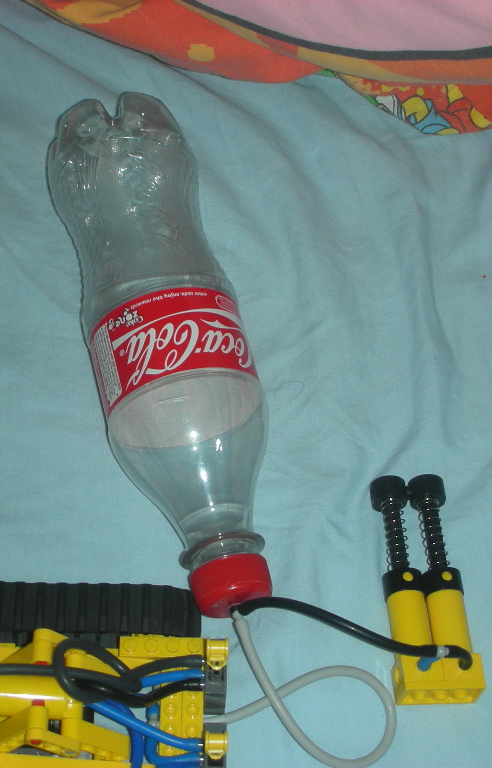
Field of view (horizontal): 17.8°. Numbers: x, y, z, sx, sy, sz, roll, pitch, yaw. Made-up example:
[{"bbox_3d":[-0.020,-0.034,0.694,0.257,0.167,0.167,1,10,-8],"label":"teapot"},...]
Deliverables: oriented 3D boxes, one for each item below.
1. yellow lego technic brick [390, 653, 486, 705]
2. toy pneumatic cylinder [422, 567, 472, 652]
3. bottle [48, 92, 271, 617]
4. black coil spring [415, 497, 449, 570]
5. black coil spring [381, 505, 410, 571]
[{"bbox_3d":[0.075,0.114,0.608,0.032,0.016,0.014,1,58,-11],"label":"yellow lego technic brick"},{"bbox_3d":[0.080,0.093,0.623,0.016,0.016,0.037,1,58,-11],"label":"toy pneumatic cylinder"},{"bbox_3d":[-0.031,-0.014,0.640,0.067,0.065,0.231,-8,60,-16],"label":"bottle"},{"bbox_3d":[0.077,0.063,0.641,0.009,0.009,0.033,1,58,-11],"label":"black coil spring"},{"bbox_3d":[0.061,0.063,0.638,0.009,0.009,0.032,1,58,-11],"label":"black coil spring"}]

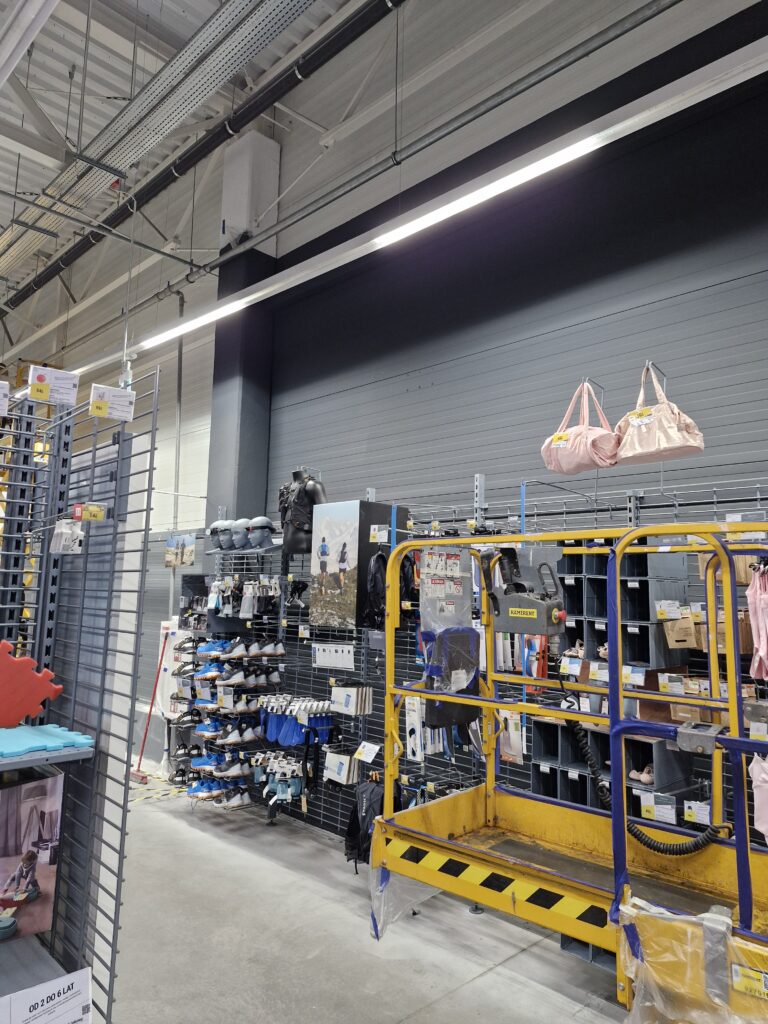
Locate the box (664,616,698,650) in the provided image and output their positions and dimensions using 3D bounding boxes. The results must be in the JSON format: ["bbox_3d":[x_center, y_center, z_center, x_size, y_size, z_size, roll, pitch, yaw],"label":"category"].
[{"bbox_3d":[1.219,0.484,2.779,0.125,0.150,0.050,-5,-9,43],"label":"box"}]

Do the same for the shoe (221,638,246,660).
[{"bbox_3d":[-1.121,1.042,5.115,0.285,0.120,0.105,-16,-17,43],"label":"shoe"}]

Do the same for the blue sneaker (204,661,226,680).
[{"bbox_3d":[-1.350,1.237,5.295,0.285,0.125,0.105,-4,-9,38],"label":"blue sneaker"}]

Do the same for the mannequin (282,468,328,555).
[{"bbox_3d":[-0.592,0.000,5.096,0.420,0.620,0.270,-5,-9,44],"label":"mannequin"}]

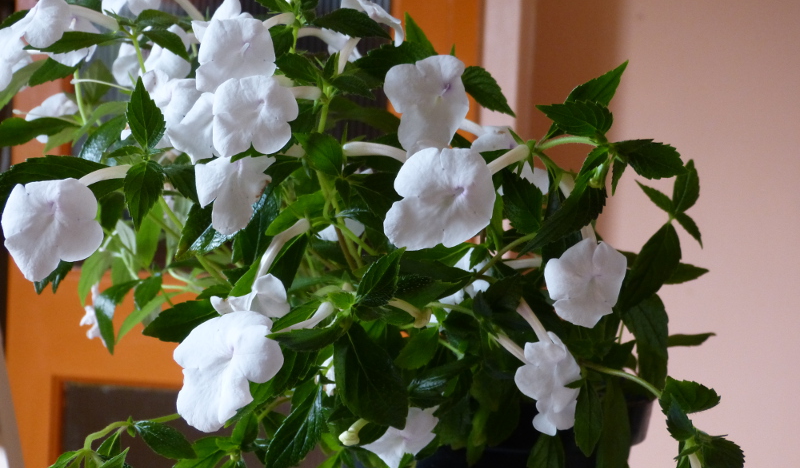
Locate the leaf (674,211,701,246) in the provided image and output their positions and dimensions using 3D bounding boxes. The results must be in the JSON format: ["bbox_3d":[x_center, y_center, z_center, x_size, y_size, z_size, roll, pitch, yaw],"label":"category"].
[{"bbox_3d":[0.153,-0.002,0.685,0.010,0.024,0.006,-16,-31,-35],"label":"leaf"}]

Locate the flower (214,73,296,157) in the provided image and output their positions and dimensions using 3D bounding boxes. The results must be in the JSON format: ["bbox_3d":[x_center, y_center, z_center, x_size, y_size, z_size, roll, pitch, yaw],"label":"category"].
[{"bbox_3d":[-0.075,-0.062,0.675,0.044,0.042,0.017,0,0,15],"label":"flower"}]

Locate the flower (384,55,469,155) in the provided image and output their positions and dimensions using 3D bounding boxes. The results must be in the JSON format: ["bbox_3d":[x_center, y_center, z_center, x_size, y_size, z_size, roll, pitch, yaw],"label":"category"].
[{"bbox_3d":[0.013,-0.063,0.635,0.041,0.050,0.022,2,3,-6],"label":"flower"}]

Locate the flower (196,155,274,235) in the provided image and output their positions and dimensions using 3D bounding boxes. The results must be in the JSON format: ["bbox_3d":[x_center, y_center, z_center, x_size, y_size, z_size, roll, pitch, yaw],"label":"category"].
[{"bbox_3d":[-0.087,-0.023,0.685,0.041,0.045,0.020,3,21,8],"label":"flower"}]

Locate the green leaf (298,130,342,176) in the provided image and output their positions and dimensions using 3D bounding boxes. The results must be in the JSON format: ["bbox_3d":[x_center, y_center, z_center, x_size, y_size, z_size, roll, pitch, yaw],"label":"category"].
[{"bbox_3d":[-0.040,-0.041,0.645,0.021,0.024,0.010,0,-21,0],"label":"green leaf"}]

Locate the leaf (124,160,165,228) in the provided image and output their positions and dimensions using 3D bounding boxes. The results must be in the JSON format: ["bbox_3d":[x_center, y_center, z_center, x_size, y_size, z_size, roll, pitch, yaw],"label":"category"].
[{"bbox_3d":[-0.124,-0.018,0.625,0.020,0.037,0.008,3,-16,1],"label":"leaf"}]

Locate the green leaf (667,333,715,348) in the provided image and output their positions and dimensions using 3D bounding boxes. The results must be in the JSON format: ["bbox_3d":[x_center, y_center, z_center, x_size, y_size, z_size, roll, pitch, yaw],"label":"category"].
[{"bbox_3d":[0.169,0.063,0.770,0.041,0.008,0.019,-3,22,-6],"label":"green leaf"}]

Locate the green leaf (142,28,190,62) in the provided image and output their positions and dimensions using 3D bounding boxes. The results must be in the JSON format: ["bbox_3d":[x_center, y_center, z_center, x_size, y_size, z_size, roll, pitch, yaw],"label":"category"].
[{"bbox_3d":[-0.124,-0.099,0.685,0.034,0.007,0.016,32,38,17],"label":"green leaf"}]

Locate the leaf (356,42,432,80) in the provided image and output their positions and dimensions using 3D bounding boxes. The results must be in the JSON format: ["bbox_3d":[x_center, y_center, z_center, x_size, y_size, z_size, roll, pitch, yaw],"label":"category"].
[{"bbox_3d":[-0.001,-0.081,0.605,0.042,0.008,0.024,-11,44,-17],"label":"leaf"}]

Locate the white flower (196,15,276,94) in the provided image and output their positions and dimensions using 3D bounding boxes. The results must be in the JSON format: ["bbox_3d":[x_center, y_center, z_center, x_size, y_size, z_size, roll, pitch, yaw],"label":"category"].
[{"bbox_3d":[-0.086,-0.093,0.675,0.043,0.044,0.020,3,13,17],"label":"white flower"}]

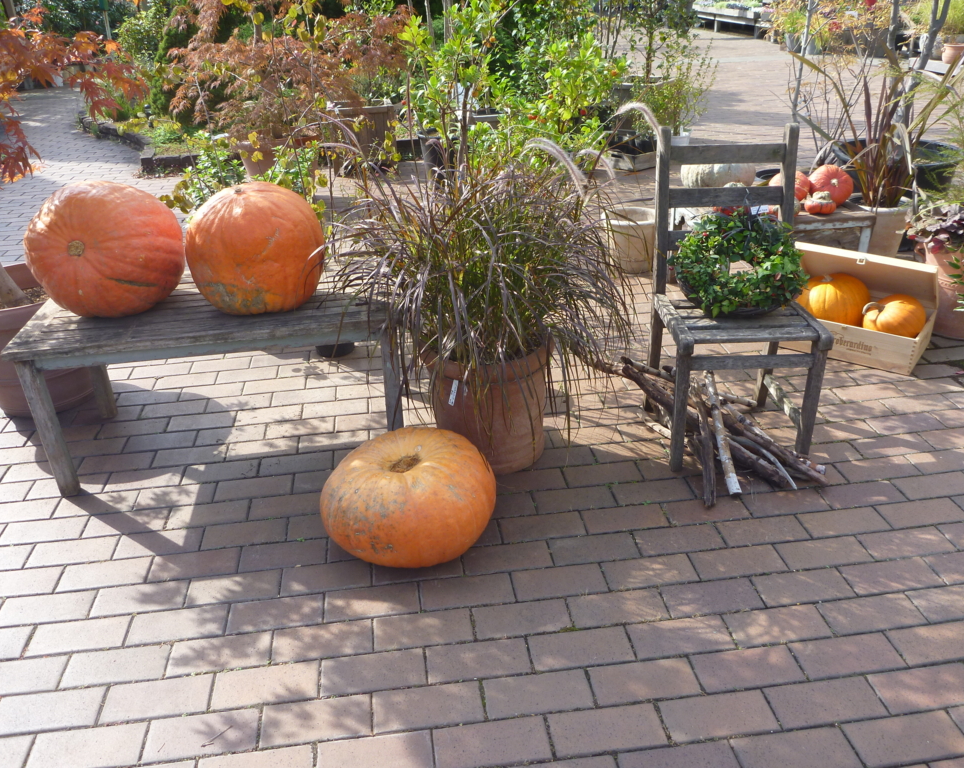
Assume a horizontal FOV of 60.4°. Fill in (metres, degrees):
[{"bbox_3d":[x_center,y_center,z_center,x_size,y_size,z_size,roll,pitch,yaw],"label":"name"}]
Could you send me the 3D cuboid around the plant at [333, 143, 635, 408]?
[{"bbox_3d":[0.008,-0.308,2.546,0.920,0.790,0.860,-5,27,-6],"label":"plant"}]

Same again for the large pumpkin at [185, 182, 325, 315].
[{"bbox_3d":[-0.686,-0.410,2.518,0.410,0.395,0.410,-5,27,-6],"label":"large pumpkin"}]

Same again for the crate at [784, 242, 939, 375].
[{"bbox_3d":[1.521,-0.342,3.341,0.520,0.400,0.350,17,33,32],"label":"crate"}]

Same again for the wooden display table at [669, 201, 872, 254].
[{"bbox_3d":[1.427,-0.740,4.240,0.980,0.290,0.360,-5,27,-5],"label":"wooden display table"}]

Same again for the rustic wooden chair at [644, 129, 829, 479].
[{"bbox_3d":[0.807,-0.277,2.646,0.470,0.970,0.470,-3,27,-3],"label":"rustic wooden chair"}]

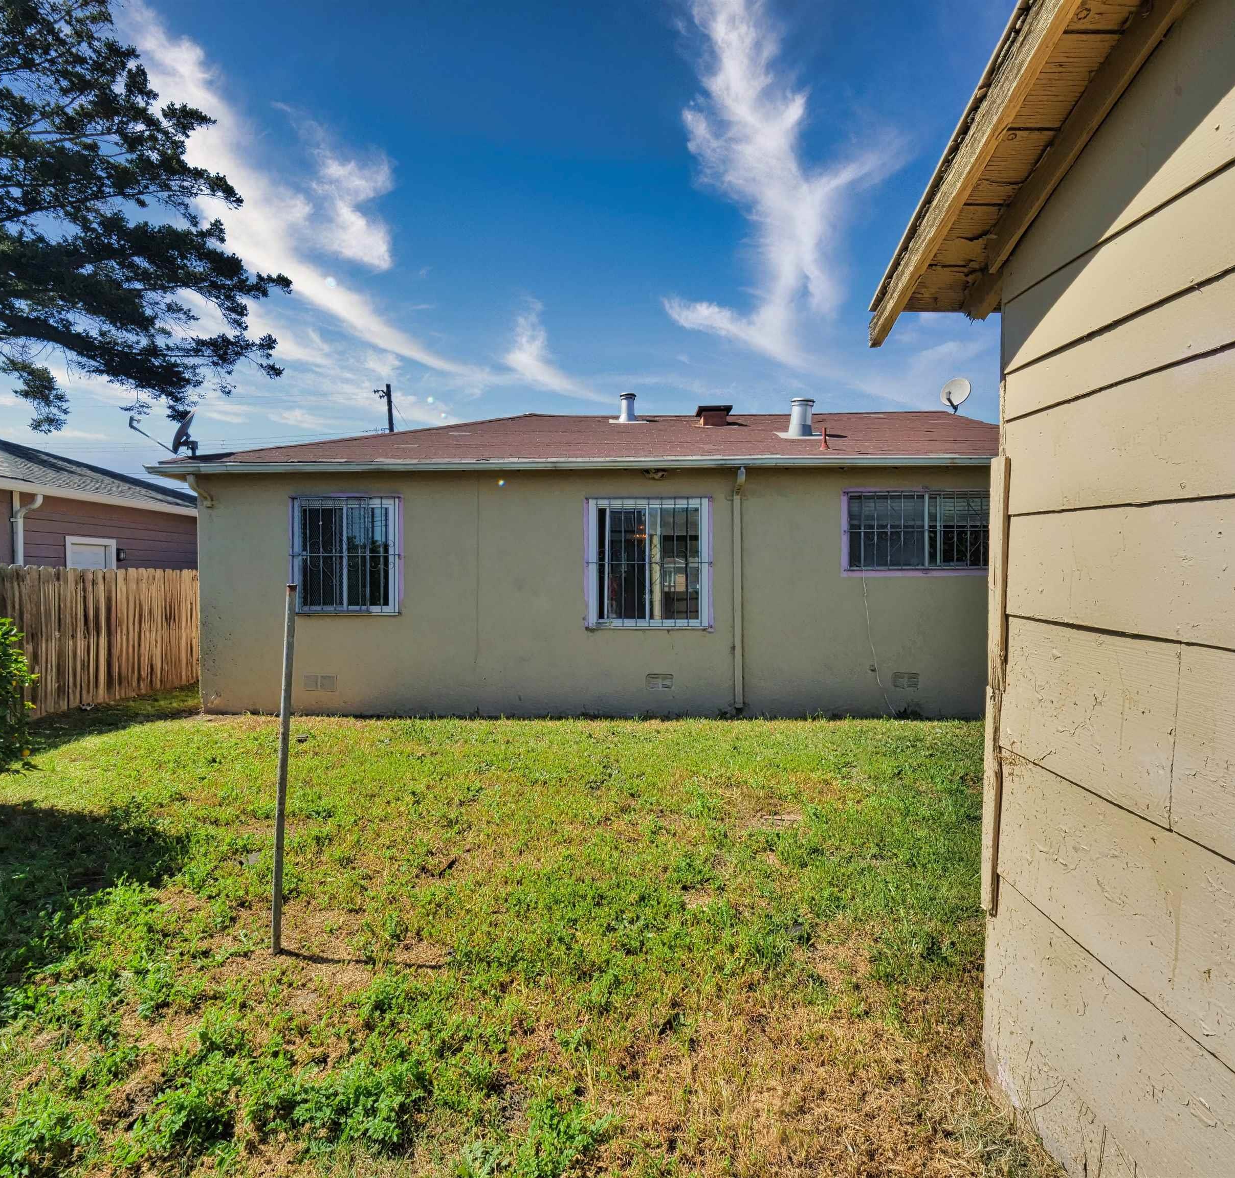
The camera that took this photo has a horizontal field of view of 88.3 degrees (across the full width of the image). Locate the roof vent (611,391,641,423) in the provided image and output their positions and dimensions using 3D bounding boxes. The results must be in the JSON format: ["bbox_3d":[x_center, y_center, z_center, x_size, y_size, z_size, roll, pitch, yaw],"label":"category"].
[{"bbox_3d":[0.140,-2.752,9.660,0.420,0.490,0.420,0,1,2],"label":"roof vent"}]

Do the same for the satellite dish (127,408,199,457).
[{"bbox_3d":[-5.080,-1.750,7.130,0.660,0.550,0.530,-1,1,-29],"label":"satellite dish"}]

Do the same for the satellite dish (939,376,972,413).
[{"bbox_3d":[5.397,-3.082,10.150,0.580,0.590,0.540,-1,1,-42],"label":"satellite dish"}]

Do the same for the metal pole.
[{"bbox_3d":[-1.354,0.730,2.578,0.037,1.514,0.037,3,1,0],"label":"metal pole"}]

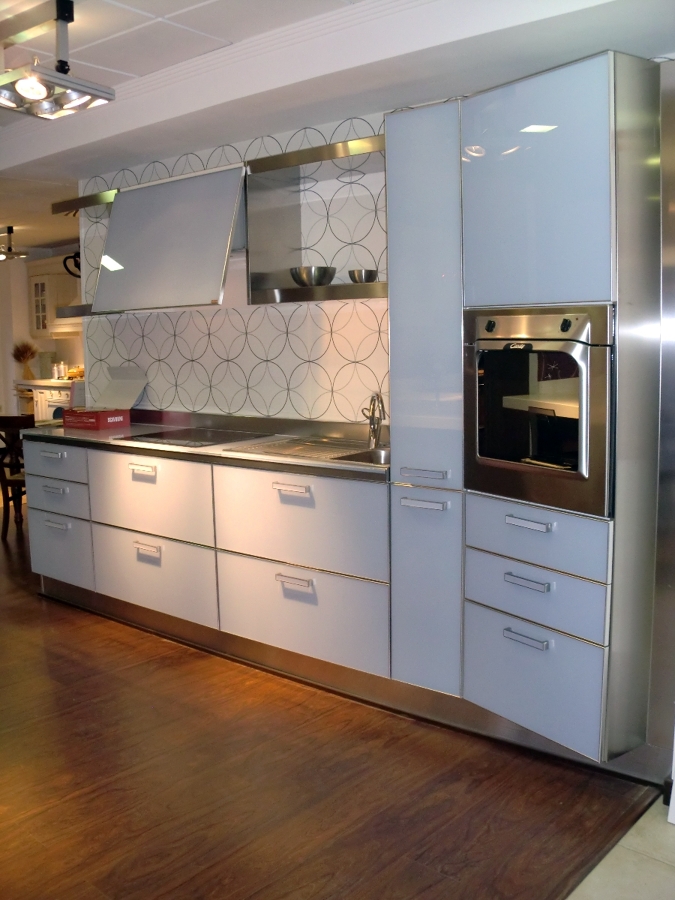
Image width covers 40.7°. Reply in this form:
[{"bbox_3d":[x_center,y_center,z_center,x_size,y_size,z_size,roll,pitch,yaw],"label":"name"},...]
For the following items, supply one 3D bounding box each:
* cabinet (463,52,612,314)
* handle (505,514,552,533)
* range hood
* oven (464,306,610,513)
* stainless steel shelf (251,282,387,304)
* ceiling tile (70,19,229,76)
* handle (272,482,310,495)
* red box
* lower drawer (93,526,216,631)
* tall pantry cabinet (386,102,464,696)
[{"bbox_3d":[0.779,-0.750,2.726,0.561,0.663,0.614,-6,8,-32],"label":"cabinet"},{"bbox_3d":[0.559,0.216,2.655,0.031,0.026,0.171,-6,8,-32],"label":"handle"},{"bbox_3d":[-0.652,-0.939,4.153,0.908,0.606,0.527,5,9,40],"label":"range hood"},{"bbox_3d":[0.777,-0.145,2.784,0.571,0.586,0.601,-6,8,-32],"label":"oven"},{"bbox_3d":[0.094,-0.630,3.663,0.908,0.059,0.364,5,9,40],"label":"stainless steel shelf"},{"bbox_3d":[-0.721,-1.526,3.452,0.601,0.020,0.399,5,9,40],"label":"ceiling tile"},{"bbox_3d":[-0.171,0.142,3.396,0.171,0.026,0.031,5,9,40],"label":"handle"},{"bbox_3d":[-1.261,-0.166,4.763,0.296,0.100,0.236,3,8,32],"label":"red box"},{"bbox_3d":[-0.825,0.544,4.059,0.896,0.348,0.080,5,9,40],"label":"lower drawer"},{"bbox_3d":[0.472,-0.171,3.216,0.308,1.959,0.601,5,9,40],"label":"tall pantry cabinet"}]

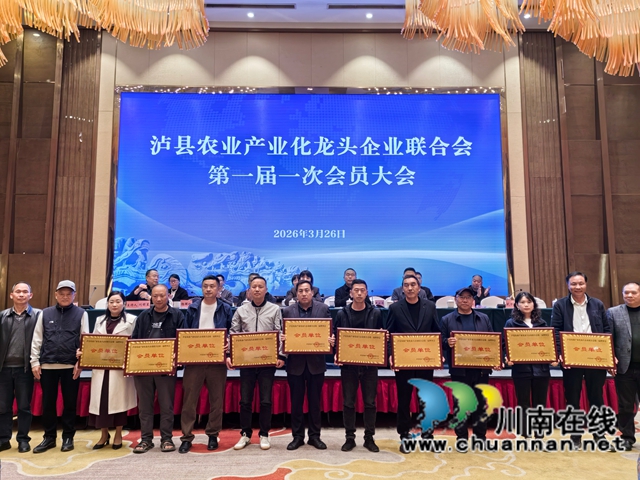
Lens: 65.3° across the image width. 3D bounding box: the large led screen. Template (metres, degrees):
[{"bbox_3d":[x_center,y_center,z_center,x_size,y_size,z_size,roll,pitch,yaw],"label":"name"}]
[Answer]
[{"bbox_3d":[-0.181,-0.883,9.421,7.250,3.850,0.120,0,-7,0],"label":"large led screen"}]

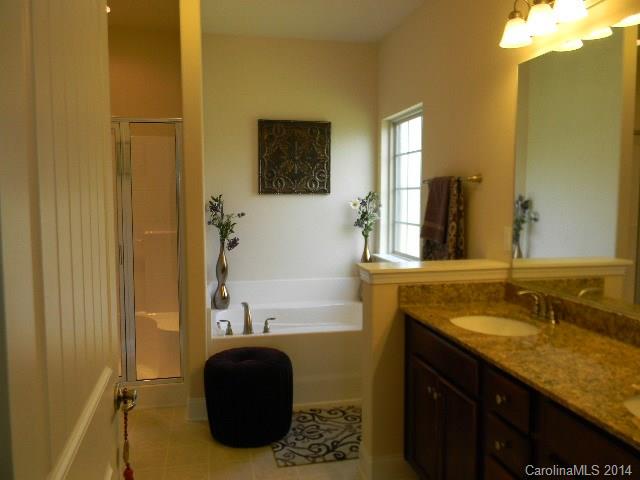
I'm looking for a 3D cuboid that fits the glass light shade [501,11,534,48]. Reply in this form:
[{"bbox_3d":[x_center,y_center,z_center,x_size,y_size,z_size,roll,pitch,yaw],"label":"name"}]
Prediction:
[{"bbox_3d":[0.882,-0.951,2.341,0.145,0.155,0.145,-1,5,-13],"label":"glass light shade"}]

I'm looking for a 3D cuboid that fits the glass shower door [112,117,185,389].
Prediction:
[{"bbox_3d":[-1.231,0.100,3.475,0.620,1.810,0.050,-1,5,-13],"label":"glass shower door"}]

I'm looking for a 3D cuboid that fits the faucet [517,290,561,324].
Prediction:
[{"bbox_3d":[0.947,0.286,2.254,0.170,0.130,0.155,-1,5,-13],"label":"faucet"}]

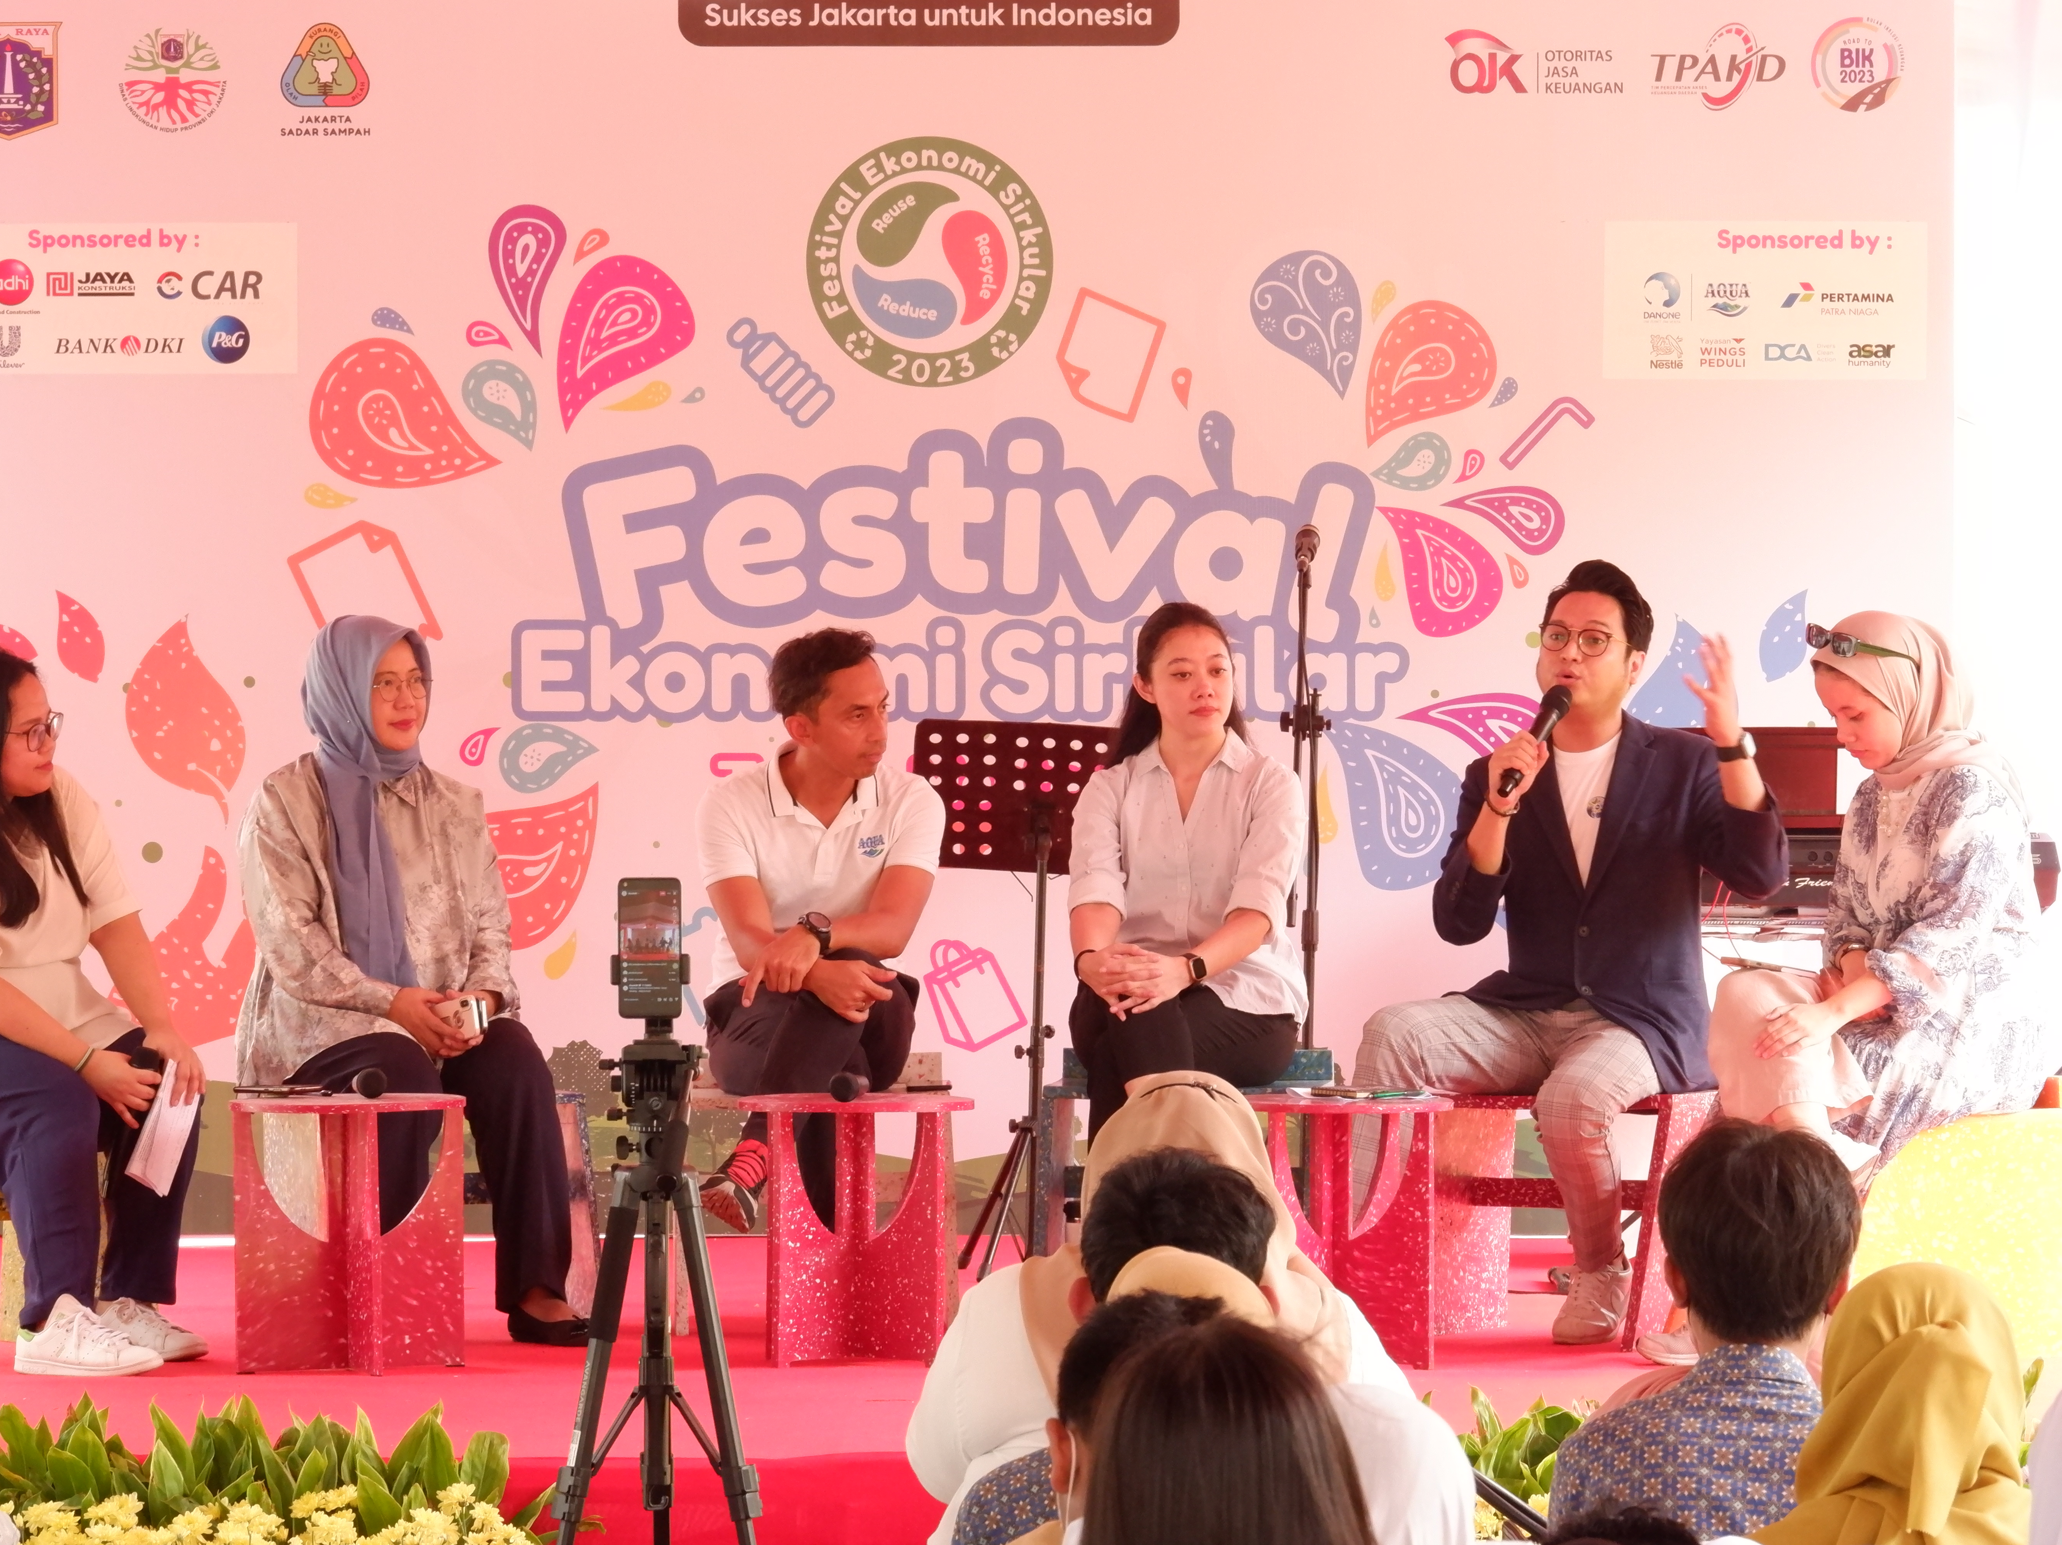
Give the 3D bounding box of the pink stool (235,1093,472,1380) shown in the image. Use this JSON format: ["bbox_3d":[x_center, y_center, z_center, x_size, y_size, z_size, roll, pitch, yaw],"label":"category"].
[{"bbox_3d":[-1.152,0.782,17.500,0.400,0.450,0.400,0,1,0],"label":"pink stool"}]

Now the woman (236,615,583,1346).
[{"bbox_3d":[-1.100,0.360,18.220,0.500,1.270,0.680,0,1,-28],"label":"woman"}]

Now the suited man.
[{"bbox_3d":[0.953,0.311,18.150,0.640,1.370,0.680,0,1,18],"label":"suited man"}]

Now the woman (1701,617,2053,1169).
[{"bbox_3d":[1.398,0.367,17.650,0.740,1.275,0.480,-1,1,-30],"label":"woman"}]

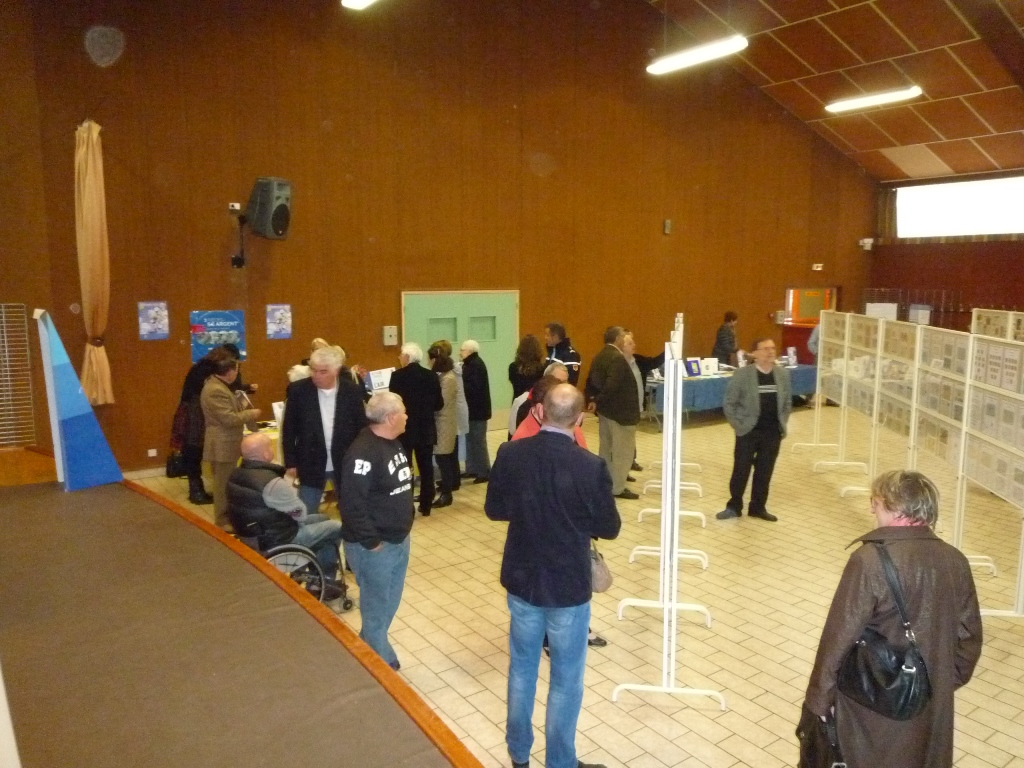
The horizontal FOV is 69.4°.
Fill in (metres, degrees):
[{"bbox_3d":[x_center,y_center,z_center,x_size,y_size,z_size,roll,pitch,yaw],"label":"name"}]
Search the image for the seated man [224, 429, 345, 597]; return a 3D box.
[{"bbox_3d":[-1.503,0.895,4.881,0.800,1.220,0.560,-7,10,-42],"label":"seated man"}]

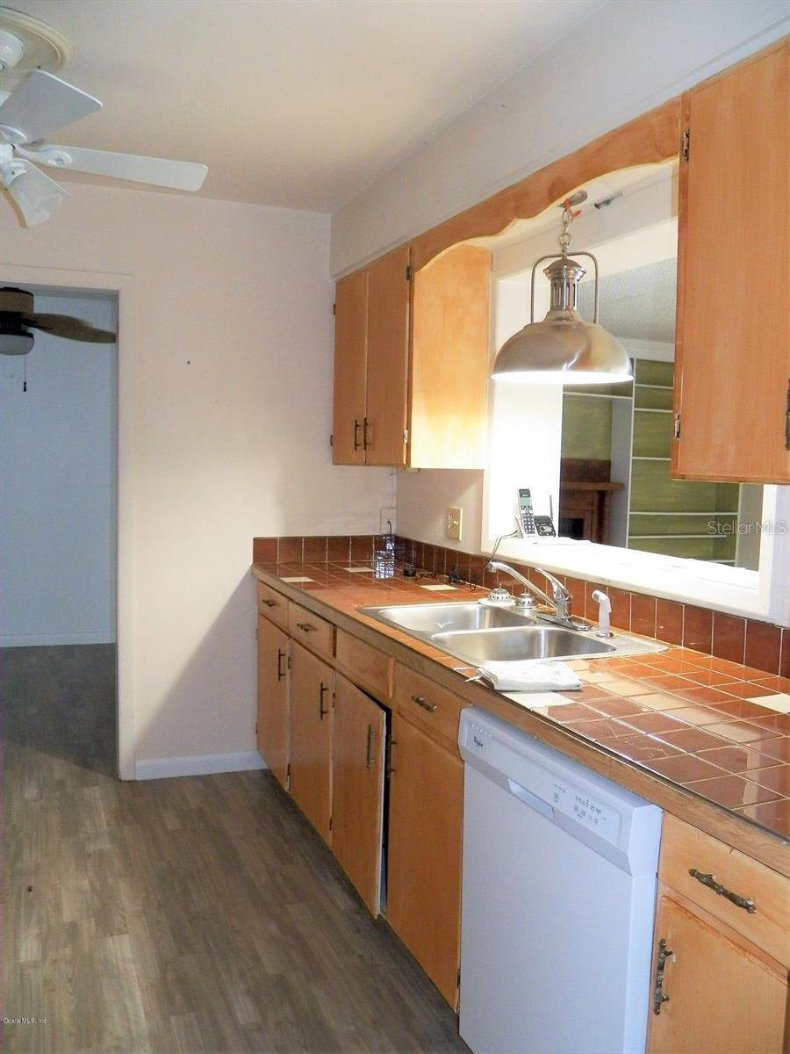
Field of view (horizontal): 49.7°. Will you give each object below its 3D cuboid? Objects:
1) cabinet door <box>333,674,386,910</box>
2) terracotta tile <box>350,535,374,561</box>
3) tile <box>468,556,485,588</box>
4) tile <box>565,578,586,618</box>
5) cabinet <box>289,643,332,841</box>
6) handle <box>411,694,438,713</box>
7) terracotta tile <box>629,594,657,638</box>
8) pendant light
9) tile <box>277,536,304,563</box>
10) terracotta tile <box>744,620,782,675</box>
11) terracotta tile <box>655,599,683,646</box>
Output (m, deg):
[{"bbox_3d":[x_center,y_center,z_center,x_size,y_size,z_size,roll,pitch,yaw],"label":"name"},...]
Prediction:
[{"bbox_3d":[-0.115,0.800,2.634,0.020,0.610,0.465,-1,5,-20],"label":"cabinet door"},{"bbox_3d":[-0.150,0.097,3.866,0.109,0.110,0.010,-1,5,-24],"label":"terracotta tile"},{"bbox_3d":[0.311,0.161,3.225,0.010,0.110,0.101,-1,5,-24],"label":"tile"},{"bbox_3d":[0.578,0.224,2.700,0.010,0.112,0.106,-1,5,-23],"label":"tile"},{"bbox_3d":[-0.063,0.735,3.131,0.526,0.593,0.482,-1,5,-24],"label":"cabinet"},{"bbox_3d":[0.070,0.437,2.113,0.027,0.019,0.120,-1,5,-24],"label":"handle"},{"bbox_3d":[0.704,0.250,2.406,0.010,0.112,0.106,-1,5,-23],"label":"terracotta tile"},{"bbox_3d":[0.491,-0.692,2.465,0.408,0.519,0.408,1,5,0],"label":"pendant light"},{"bbox_3d":[-0.458,0.103,3.732,0.109,0.110,0.010,-1,5,-24],"label":"tile"},{"bbox_3d":[0.857,0.280,1.979,0.010,0.110,0.101,-1,5,-24],"label":"terracotta tile"},{"bbox_3d":[0.747,0.259,2.309,0.010,0.112,0.106,-1,5,-23],"label":"terracotta tile"}]

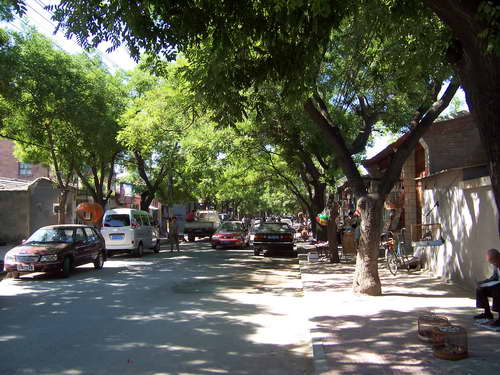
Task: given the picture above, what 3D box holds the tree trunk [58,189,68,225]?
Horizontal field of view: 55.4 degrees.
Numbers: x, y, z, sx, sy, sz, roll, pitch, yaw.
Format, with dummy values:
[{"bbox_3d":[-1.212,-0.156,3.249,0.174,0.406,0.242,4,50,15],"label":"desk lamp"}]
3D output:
[{"bbox_3d":[-7.046,1.418,17.946,0.300,2.600,0.300,0,-4,5],"label":"tree trunk"}]

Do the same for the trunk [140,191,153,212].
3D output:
[{"bbox_3d":[-5.878,1.752,26.943,0.600,3.100,0.600,0,-4,5],"label":"trunk"}]

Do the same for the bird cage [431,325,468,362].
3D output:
[{"bbox_3d":[2.203,1.696,5.238,0.385,0.290,0.385,0,-4,5],"label":"bird cage"}]

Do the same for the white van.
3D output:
[{"bbox_3d":[-5.257,2.030,21.428,1.550,1.950,4.000,0,-4,5],"label":"white van"}]

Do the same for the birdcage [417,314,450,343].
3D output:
[{"bbox_3d":[2.276,1.742,5.888,0.400,0.230,0.400,0,-4,0],"label":"birdcage"}]

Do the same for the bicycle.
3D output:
[{"bbox_3d":[4.019,1.810,13.038,0.600,1.080,1.700,-2,-4,30],"label":"bicycle"}]

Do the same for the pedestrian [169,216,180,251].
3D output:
[{"bbox_3d":[-3.579,2.249,22.802,0.520,1.670,0.380,0,-4,-1],"label":"pedestrian"}]

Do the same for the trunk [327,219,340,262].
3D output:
[{"bbox_3d":[2.917,1.725,16.510,0.420,1.750,0.420,0,-4,5],"label":"trunk"}]

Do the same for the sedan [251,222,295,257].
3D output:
[{"bbox_3d":[1.206,2.341,22.136,1.700,1.420,4.500,0,-4,5],"label":"sedan"}]

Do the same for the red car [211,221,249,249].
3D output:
[{"bbox_3d":[-0.967,2.659,27.026,1.660,1.410,4.300,0,-4,5],"label":"red car"}]

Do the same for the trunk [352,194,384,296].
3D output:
[{"bbox_3d":[2.385,1.123,9.560,0.570,2.000,0.540,0,-4,5],"label":"trunk"}]

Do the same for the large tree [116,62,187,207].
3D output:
[{"bbox_3d":[-5.511,-1.641,27.164,4.400,10.000,4.400,0,-4,5],"label":"large tree"}]

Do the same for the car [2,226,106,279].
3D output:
[{"bbox_3d":[-5.625,1.825,14.197,1.640,1.410,3.950,0,-4,5],"label":"car"}]

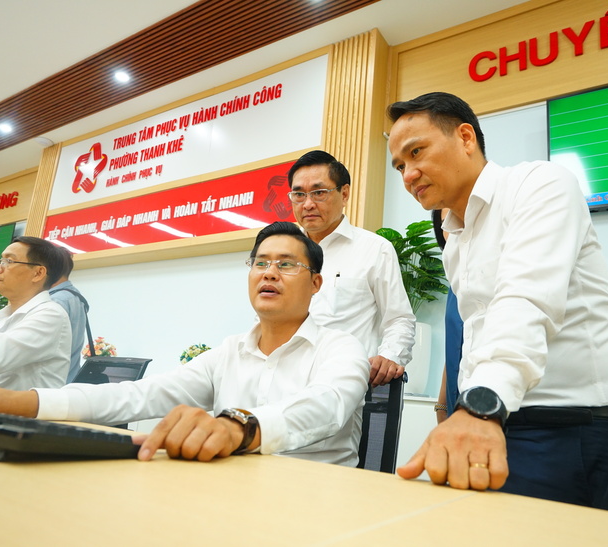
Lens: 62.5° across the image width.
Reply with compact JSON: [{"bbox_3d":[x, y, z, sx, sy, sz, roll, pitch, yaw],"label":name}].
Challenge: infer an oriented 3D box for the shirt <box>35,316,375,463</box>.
[{"bbox_3d":[-0.156,0.317,0.985,0.520,0.500,0.600,-4,-15,33],"label":"shirt"}]

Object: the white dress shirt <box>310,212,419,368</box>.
[{"bbox_3d":[0.082,0.145,1.504,0.520,0.640,0.340,0,-14,19],"label":"white dress shirt"}]

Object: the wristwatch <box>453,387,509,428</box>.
[{"bbox_3d":[0.206,0.168,0.593,0.063,0.048,0.054,14,-52,22],"label":"wristwatch"}]

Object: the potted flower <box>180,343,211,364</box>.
[{"bbox_3d":[-0.641,0.529,3.016,0.200,0.230,0.200,-4,-15,33],"label":"potted flower"}]

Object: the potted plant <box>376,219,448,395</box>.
[{"bbox_3d":[0.522,0.162,2.391,0.450,0.840,0.450,-4,-15,33],"label":"potted plant"}]

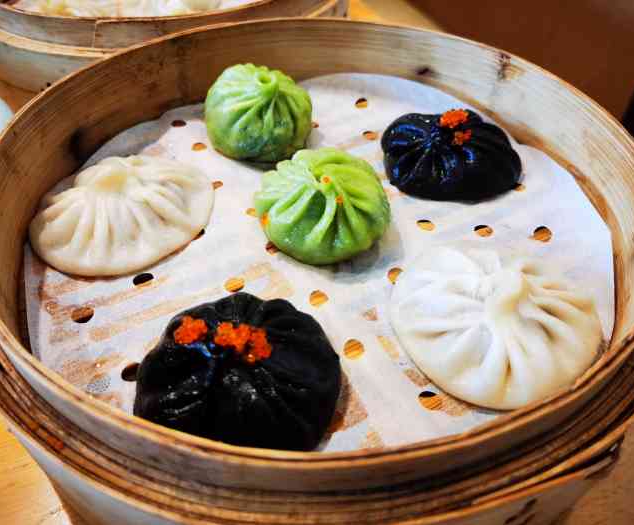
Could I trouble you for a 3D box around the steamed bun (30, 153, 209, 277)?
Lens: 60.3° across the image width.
[{"bbox_3d":[-0.068,-0.022,0.192,0.064,0.023,0.053,-25,51,-22],"label":"steamed bun"}]

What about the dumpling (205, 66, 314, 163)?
[{"bbox_3d":[-0.025,-0.065,0.228,0.046,0.031,0.045,-1,46,0],"label":"dumpling"}]

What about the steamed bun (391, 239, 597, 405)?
[{"bbox_3d":[0.051,0.013,0.157,0.060,0.024,0.056,10,47,10],"label":"steamed bun"}]

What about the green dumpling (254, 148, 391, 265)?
[{"bbox_3d":[0.002,-0.023,0.191,0.047,0.026,0.048,-1,46,0],"label":"green dumpling"}]

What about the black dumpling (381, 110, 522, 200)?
[{"bbox_3d":[0.052,-0.045,0.213,0.055,0.024,0.048,15,48,15],"label":"black dumpling"}]

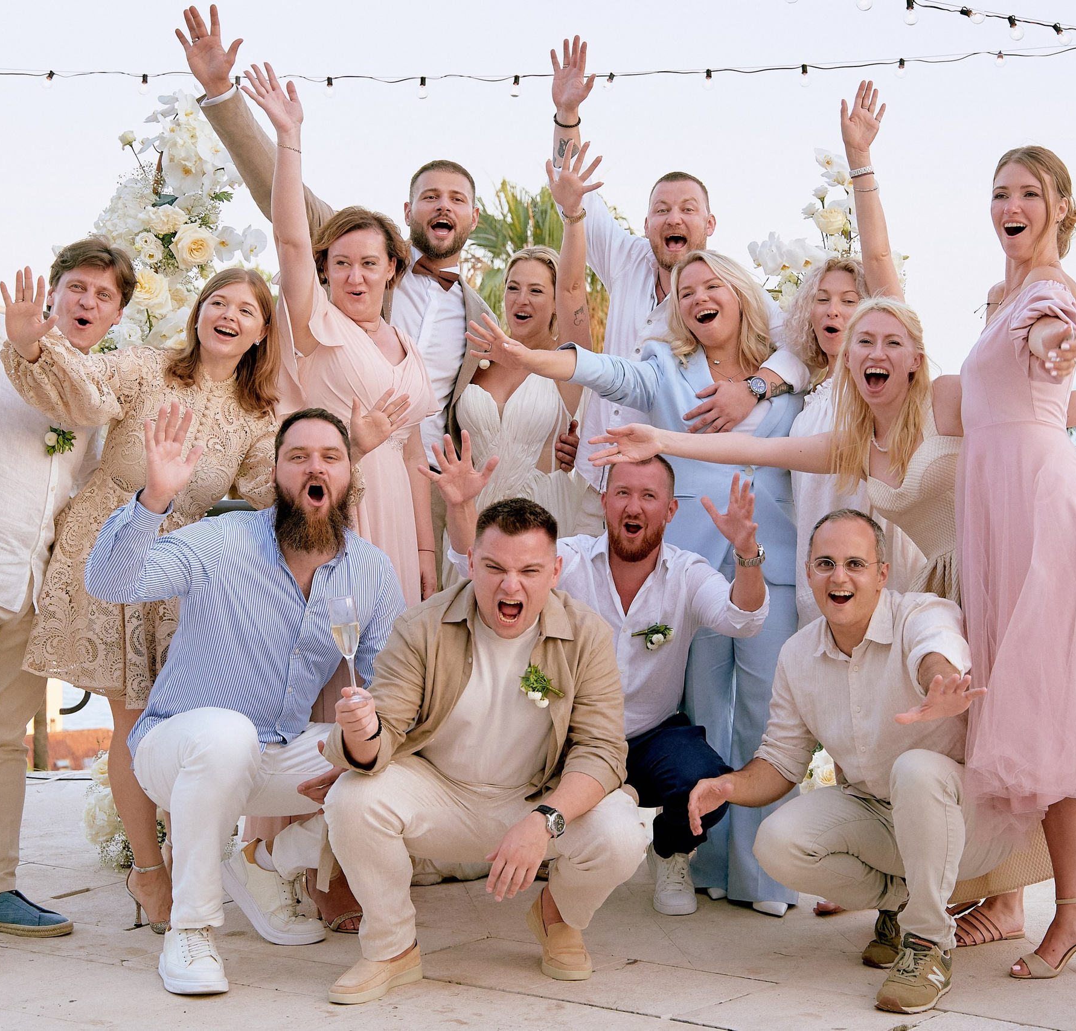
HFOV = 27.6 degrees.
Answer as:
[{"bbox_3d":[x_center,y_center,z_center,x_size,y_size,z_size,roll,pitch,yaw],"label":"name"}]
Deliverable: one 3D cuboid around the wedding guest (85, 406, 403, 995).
[{"bbox_3d":[-0.643,0.381,4.831,0.710,1.220,0.660,-1,3,-10],"label":"wedding guest"}]

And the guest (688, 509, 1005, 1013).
[{"bbox_3d":[0.670,0.486,4.717,0.680,1.000,0.680,0,4,15],"label":"guest"}]

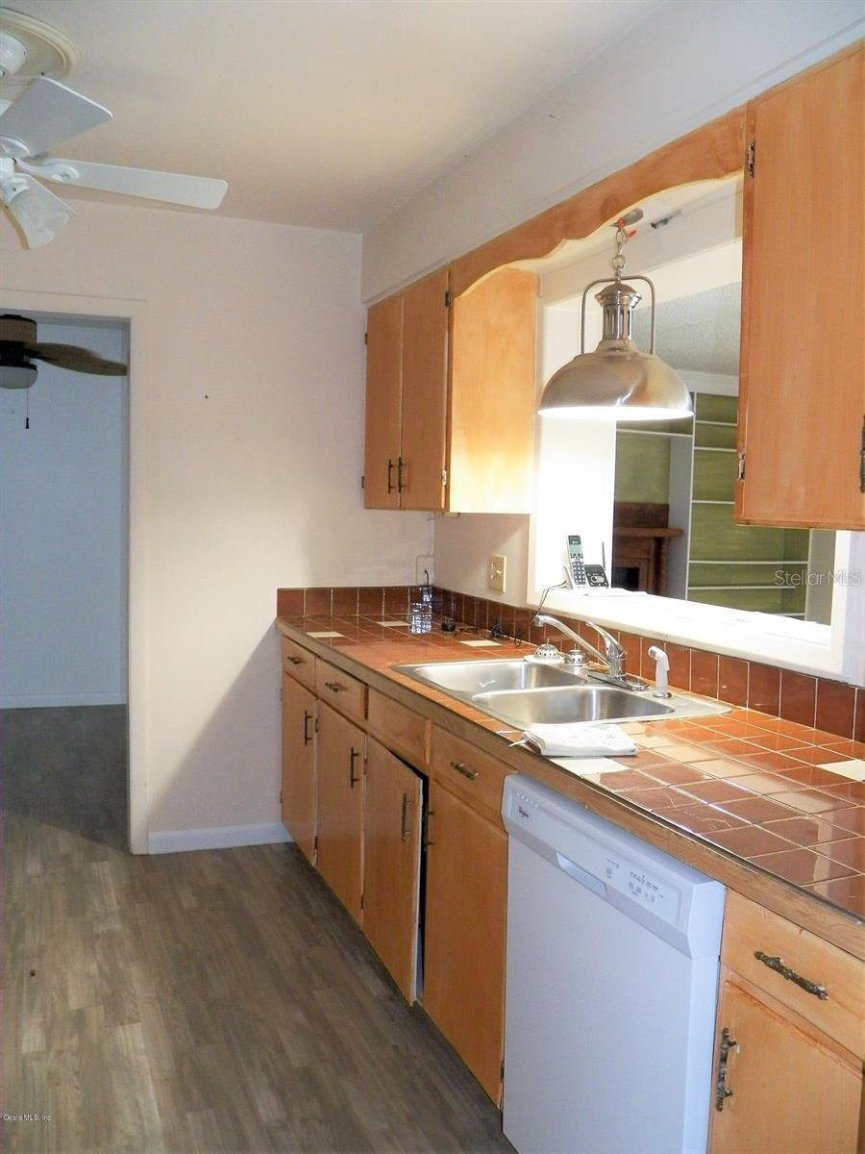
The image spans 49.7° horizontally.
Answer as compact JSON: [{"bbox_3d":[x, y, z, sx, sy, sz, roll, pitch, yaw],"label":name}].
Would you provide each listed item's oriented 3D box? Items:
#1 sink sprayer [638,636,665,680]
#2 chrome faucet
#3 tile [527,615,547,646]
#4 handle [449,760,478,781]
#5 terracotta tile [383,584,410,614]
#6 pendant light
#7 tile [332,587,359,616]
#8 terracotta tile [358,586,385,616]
[{"bbox_3d":[0.582,0.239,2.411,0.070,0.133,0.045,-1,5,-18],"label":"sink sprayer"},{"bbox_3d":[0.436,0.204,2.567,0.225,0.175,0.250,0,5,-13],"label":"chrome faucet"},{"bbox_3d":[0.366,0.179,3.190,0.010,0.112,0.106,-1,5,-23],"label":"tile"},{"bbox_3d":[0.070,0.437,2.113,0.027,0.019,0.120,-1,5,-24],"label":"handle"},{"bbox_3d":[-0.150,0.097,3.866,0.109,0.110,0.010,-1,5,-24],"label":"terracotta tile"},{"bbox_3d":[0.491,-0.692,2.465,0.408,0.519,0.408,1,5,0],"label":"pendant light"},{"bbox_3d":[-0.355,0.101,3.776,0.109,0.110,0.010,-1,5,-24],"label":"tile"},{"bbox_3d":[-0.257,0.105,3.949,0.108,0.114,0.010,-1,5,-23],"label":"terracotta tile"}]

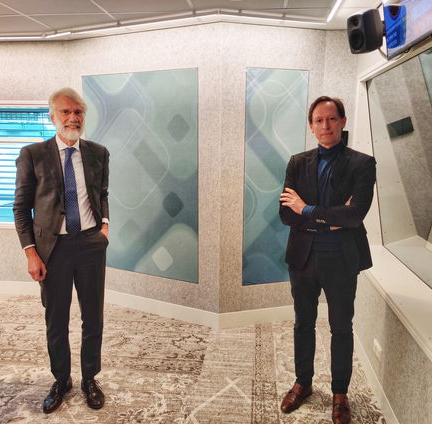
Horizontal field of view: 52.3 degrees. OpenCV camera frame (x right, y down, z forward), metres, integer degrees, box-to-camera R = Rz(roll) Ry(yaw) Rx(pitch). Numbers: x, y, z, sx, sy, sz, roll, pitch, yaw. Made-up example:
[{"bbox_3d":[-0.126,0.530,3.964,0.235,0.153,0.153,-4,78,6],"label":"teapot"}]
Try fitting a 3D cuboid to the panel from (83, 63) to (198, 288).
[{"bbox_3d":[-0.669,-0.302,3.816,1.196,1.742,0.030,6,11,27],"label":"panel"}]

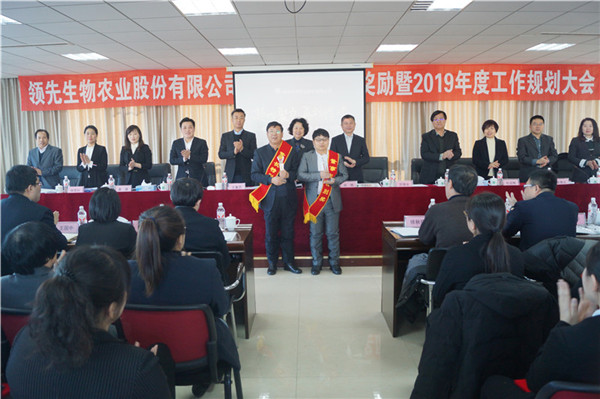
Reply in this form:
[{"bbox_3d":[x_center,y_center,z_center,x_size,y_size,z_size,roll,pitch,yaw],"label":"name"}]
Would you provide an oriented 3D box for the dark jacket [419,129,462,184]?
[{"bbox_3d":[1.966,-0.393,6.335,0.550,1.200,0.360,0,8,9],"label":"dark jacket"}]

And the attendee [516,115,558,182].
[{"bbox_3d":[3.281,-0.311,6.212,0.540,1.720,0.380,1,7,12],"label":"attendee"}]

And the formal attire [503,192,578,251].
[{"bbox_3d":[1.593,0.274,3.016,0.520,0.660,0.520,-3,7,-18],"label":"formal attire"}]

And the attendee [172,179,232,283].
[{"bbox_3d":[-0.669,0.500,3.122,0.560,1.337,0.740,0,8,9],"label":"attendee"}]

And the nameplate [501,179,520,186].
[{"bbox_3d":[2.658,-0.222,5.638,0.200,0.095,0.060,-1,7,0],"label":"nameplate"}]

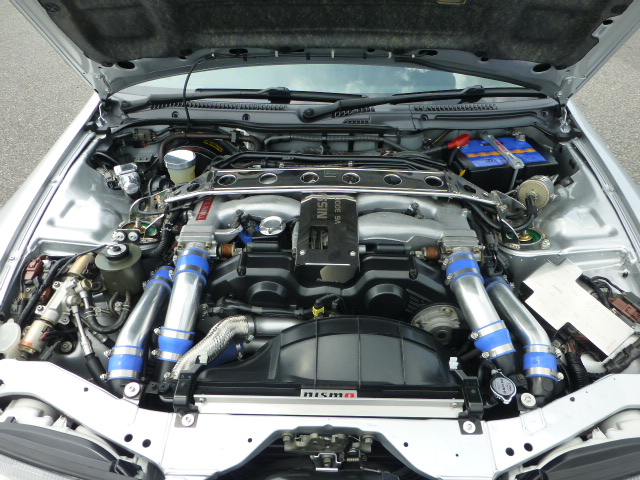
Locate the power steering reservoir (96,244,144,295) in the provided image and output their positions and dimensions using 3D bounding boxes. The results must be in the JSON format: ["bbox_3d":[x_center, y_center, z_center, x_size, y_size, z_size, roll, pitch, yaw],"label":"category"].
[{"bbox_3d":[-0.442,0.066,1.036,0.100,0.110,0.100,1,38,0],"label":"power steering reservoir"}]

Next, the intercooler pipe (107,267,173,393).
[{"bbox_3d":[-0.376,0.184,0.993,0.085,0.085,0.259,8,61,9],"label":"intercooler pipe"}]

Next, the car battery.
[{"bbox_3d":[0.514,-0.173,1.388,0.258,0.210,0.175,-6,38,-9],"label":"car battery"}]

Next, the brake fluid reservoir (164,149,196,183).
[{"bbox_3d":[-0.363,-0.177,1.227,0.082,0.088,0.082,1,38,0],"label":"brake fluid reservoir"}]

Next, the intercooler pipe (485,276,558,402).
[{"bbox_3d":[0.430,0.202,0.993,0.085,0.085,0.251,-5,60,-8],"label":"intercooler pipe"}]

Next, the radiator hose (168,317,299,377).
[{"bbox_3d":[-0.164,0.201,0.913,0.286,0.089,0.071,-13,40,-17],"label":"radiator hose"}]

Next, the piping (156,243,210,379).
[{"bbox_3d":[-0.289,0.147,0.970,0.085,0.085,0.255,6,69,7],"label":"piping"}]

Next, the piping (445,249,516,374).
[{"bbox_3d":[0.340,0.146,0.970,0.085,0.085,0.240,-10,67,-13],"label":"piping"}]

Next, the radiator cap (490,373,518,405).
[{"bbox_3d":[0.336,0.279,0.853,0.049,0.028,0.062,3,38,3],"label":"radiator cap"}]

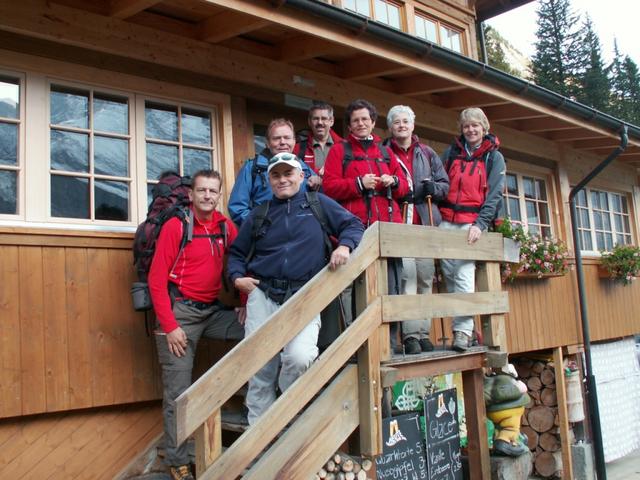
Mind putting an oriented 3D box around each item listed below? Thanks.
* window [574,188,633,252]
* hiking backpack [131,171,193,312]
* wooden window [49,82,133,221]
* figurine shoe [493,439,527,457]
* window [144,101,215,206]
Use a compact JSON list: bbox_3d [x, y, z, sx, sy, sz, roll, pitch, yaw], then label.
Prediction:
[{"bbox_3d":[3.587,-0.221,8.172,1.500,0.770,0.100,3,-10,-41],"label":"window"},{"bbox_3d":[-0.851,0.009,3.760,0.380,0.780,0.340,2,-9,-36],"label":"hiking backpack"},{"bbox_3d":[-1.338,-0.501,3.773,0.470,0.765,0.090,3,-10,-41],"label":"wooden window"},{"bbox_3d":[1.542,1.688,5.250,0.125,0.105,0.260,4,-10,-45],"label":"figurine shoe"},{"bbox_3d":[-0.902,-0.498,4.183,0.480,0.765,0.090,3,-10,-41],"label":"window"}]

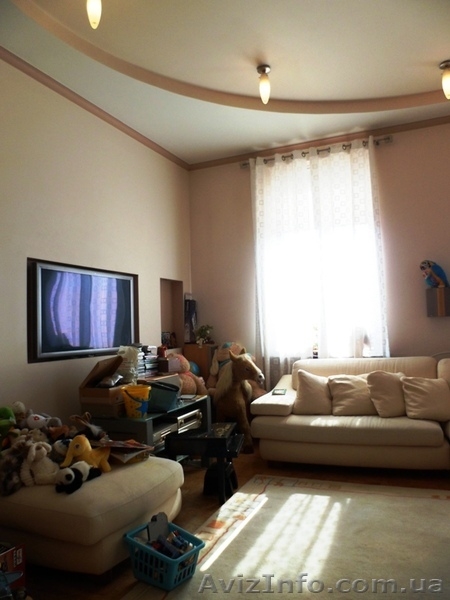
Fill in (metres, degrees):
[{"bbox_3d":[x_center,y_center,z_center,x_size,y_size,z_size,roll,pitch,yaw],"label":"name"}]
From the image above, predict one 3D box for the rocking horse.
[{"bbox_3d":[0.125,0.950,4.455,0.400,0.960,0.820,-1,-3,-13],"label":"rocking horse"}]

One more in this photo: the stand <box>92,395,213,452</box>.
[{"bbox_3d":[-0.588,1.169,3.909,0.520,0.508,1.050,-3,-3,24],"label":"stand"}]

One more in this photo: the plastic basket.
[{"bbox_3d":[-0.287,1.241,2.173,0.360,0.184,0.225,-4,-4,42],"label":"plastic basket"}]

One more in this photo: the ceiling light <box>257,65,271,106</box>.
[{"bbox_3d":[0.330,-1.771,3.723,0.108,0.305,0.108,-1,-3,0],"label":"ceiling light"}]

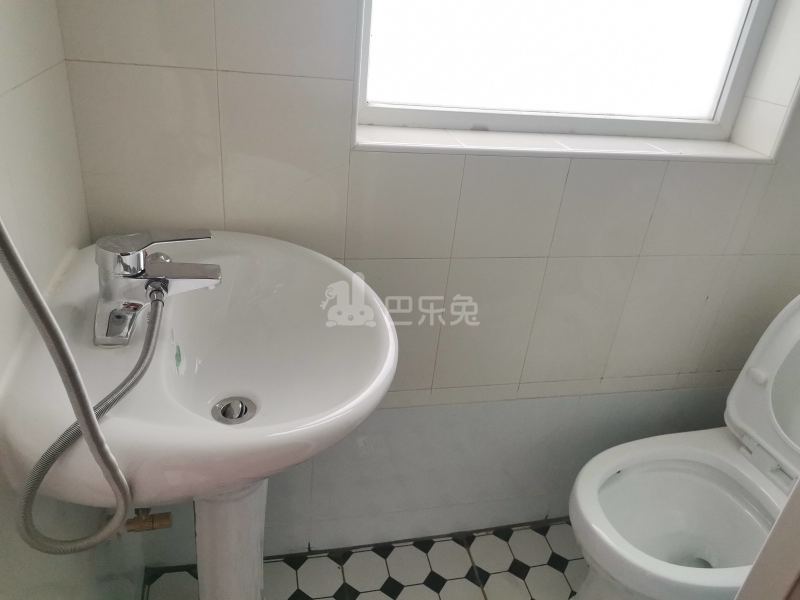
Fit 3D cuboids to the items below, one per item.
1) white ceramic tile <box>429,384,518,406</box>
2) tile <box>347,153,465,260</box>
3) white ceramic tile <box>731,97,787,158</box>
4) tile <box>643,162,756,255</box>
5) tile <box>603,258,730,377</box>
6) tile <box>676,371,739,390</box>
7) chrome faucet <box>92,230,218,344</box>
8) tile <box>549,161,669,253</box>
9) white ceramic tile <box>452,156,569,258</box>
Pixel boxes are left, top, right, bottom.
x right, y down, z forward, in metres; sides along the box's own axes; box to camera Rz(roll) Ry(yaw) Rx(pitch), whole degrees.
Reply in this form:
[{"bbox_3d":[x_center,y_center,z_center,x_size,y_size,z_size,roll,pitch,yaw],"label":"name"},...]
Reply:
[{"bbox_3d":[0.161,0.200,1.292,0.200,0.042,0.010,-1,29,-14],"label":"white ceramic tile"},{"bbox_3d":[0.005,-0.162,1.050,0.200,0.193,0.010,-1,29,-14],"label":"tile"},{"bbox_3d":[0.726,-0.349,1.209,0.010,0.095,0.118,-1,29,-14],"label":"white ceramic tile"},{"bbox_3d":[0.588,-0.177,1.193,0.200,0.193,0.010,-1,29,-14],"label":"tile"},{"bbox_3d":[0.565,0.040,1.308,0.200,0.300,0.010,-1,29,-14],"label":"tile"},{"bbox_3d":[0.744,0.185,1.435,0.200,0.042,0.010,-1,29,-14],"label":"tile"},{"bbox_3d":[-0.289,-0.031,0.721,0.142,0.105,0.140,-1,29,-14],"label":"chrome faucet"},{"bbox_3d":[0.394,-0.172,1.145,0.200,0.193,0.010,-1,29,-14],"label":"tile"},{"bbox_3d":[0.199,-0.167,1.097,0.200,0.193,0.010,-1,29,-14],"label":"white ceramic tile"}]

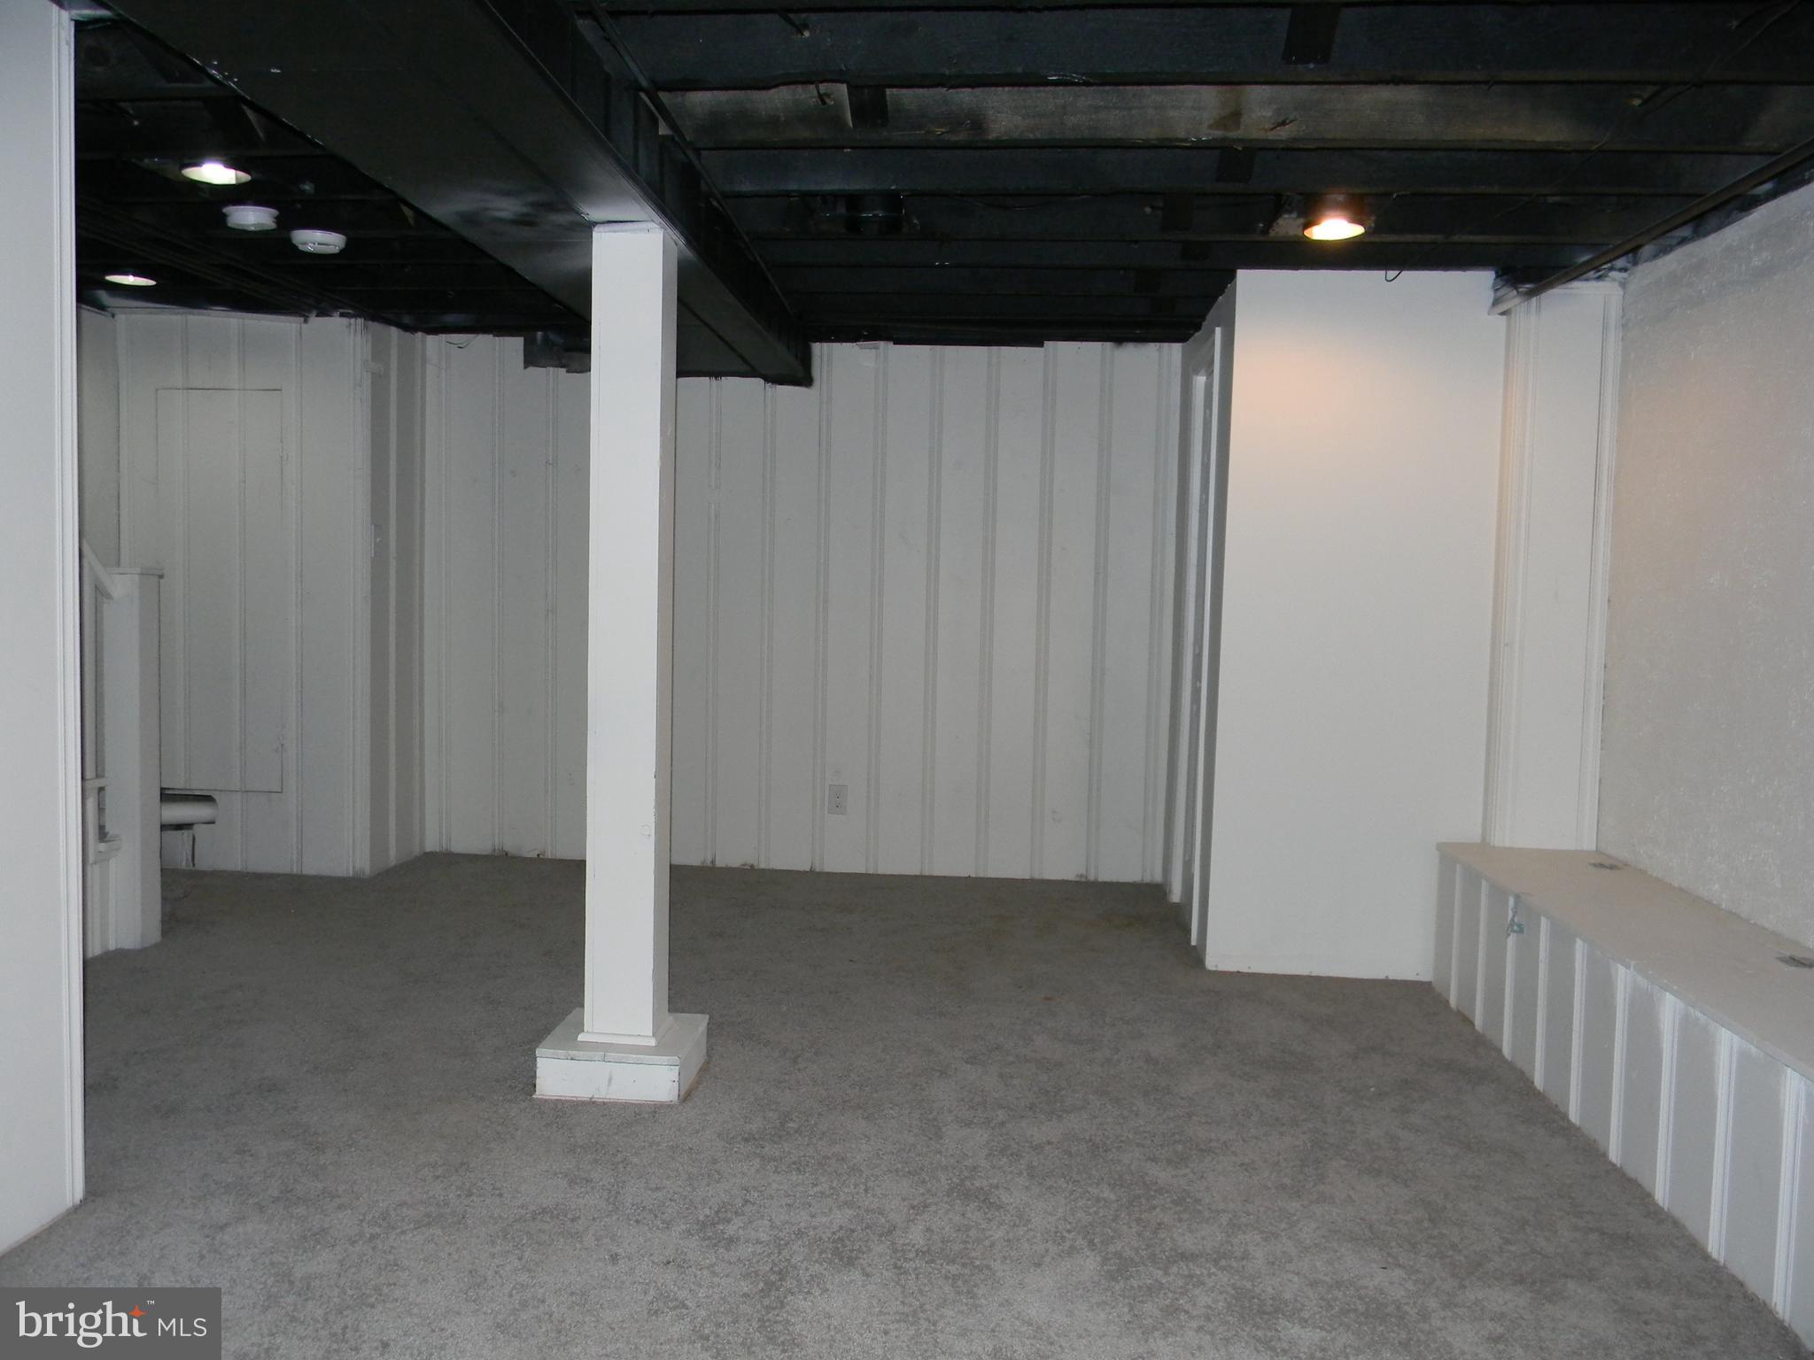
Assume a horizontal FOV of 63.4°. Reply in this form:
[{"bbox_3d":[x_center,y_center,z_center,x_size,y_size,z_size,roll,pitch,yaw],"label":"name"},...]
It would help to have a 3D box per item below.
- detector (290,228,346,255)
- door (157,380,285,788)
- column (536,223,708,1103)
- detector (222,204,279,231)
[{"bbox_3d":[-1.594,-1.181,3.977,0.145,0.042,0.145,2,3,5],"label":"detector"},{"bbox_3d":[-2.473,-0.319,5.310,0.470,1.445,0.040,2,3,5],"label":"door"},{"bbox_3d":[-0.585,-0.042,3.129,0.305,1.806,0.305,2,3,5],"label":"column"},{"bbox_3d":[-1.642,-1.153,3.672,0.135,0.040,0.135,2,3,5],"label":"detector"}]

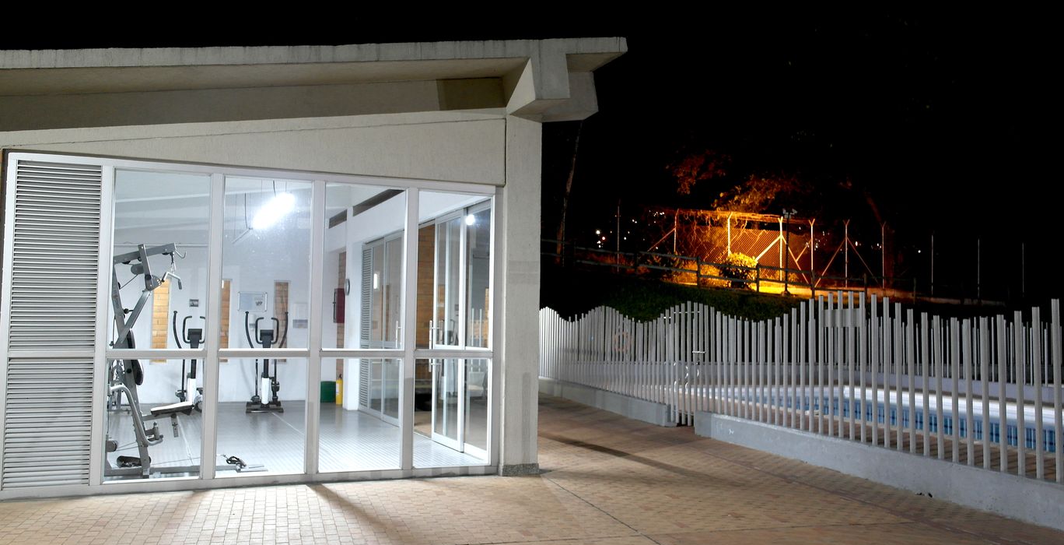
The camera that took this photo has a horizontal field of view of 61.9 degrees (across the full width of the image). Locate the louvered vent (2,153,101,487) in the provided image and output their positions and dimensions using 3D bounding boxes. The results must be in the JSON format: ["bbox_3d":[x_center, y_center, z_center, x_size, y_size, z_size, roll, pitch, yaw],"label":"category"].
[{"bbox_3d":[-3.958,0.420,7.335,0.633,2.682,0.091,2,-3,-20],"label":"louvered vent"}]

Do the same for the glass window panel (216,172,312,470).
[{"bbox_3d":[-2.356,0.471,7.826,0.747,2.616,0.055,2,-3,-21],"label":"glass window panel"}]

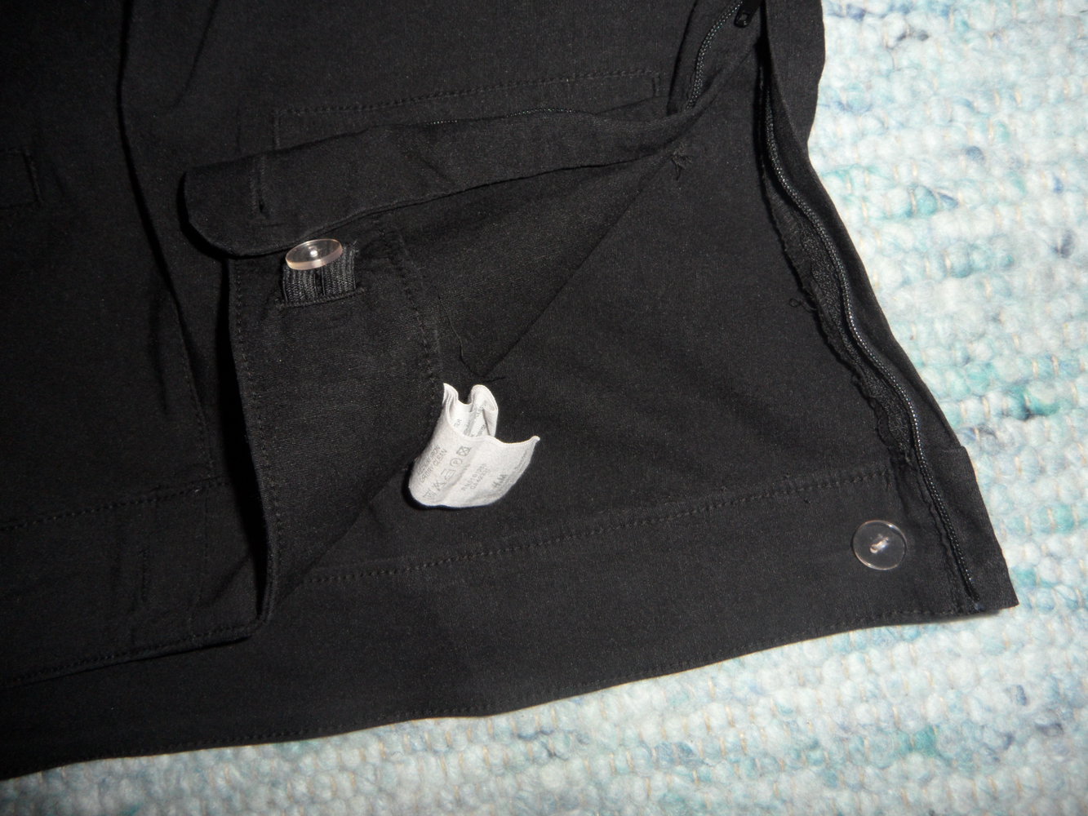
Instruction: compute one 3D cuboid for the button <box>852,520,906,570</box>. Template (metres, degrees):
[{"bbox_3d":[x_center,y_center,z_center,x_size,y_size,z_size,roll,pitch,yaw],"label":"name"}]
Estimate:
[{"bbox_3d":[0.100,0.041,0.225,0.015,0.003,0.015,0,82,6],"label":"button"}]

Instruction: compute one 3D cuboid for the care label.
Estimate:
[{"bbox_3d":[-0.020,0.011,0.212,0.030,0.018,0.026,30,125,0],"label":"care label"}]

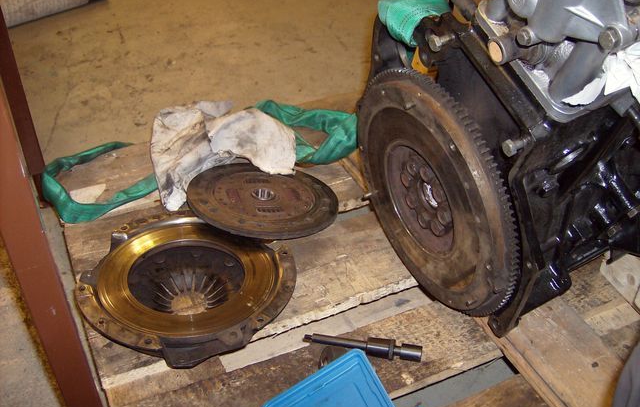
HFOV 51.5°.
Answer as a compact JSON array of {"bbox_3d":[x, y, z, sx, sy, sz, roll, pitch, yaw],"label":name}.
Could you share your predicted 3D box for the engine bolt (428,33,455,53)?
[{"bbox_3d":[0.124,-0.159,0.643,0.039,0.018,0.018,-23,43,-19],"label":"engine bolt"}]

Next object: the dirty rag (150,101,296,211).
[{"bbox_3d":[-0.144,-0.074,1.015,0.214,0.090,0.180,3,36,0],"label":"dirty rag"}]

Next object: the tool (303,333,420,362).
[{"bbox_3d":[0.049,0.162,0.762,0.136,0.021,0.021,6,36,7],"label":"tool"}]

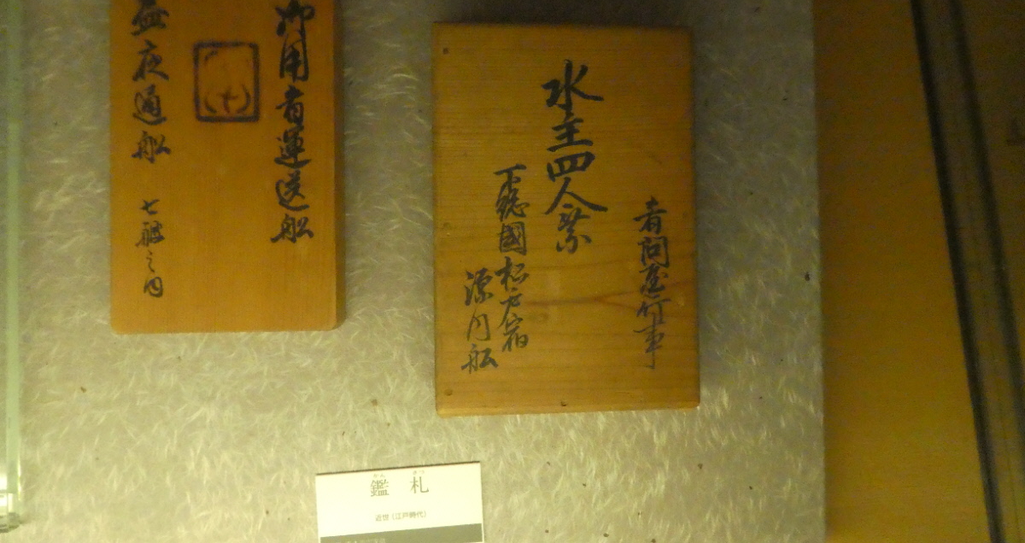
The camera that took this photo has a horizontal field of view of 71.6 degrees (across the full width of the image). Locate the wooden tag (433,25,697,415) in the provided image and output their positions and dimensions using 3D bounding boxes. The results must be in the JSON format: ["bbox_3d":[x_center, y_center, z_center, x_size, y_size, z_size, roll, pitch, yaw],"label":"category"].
[{"bbox_3d":[0.031,-0.031,0.428,0.154,0.026,0.227,-1,89,-5],"label":"wooden tag"}]

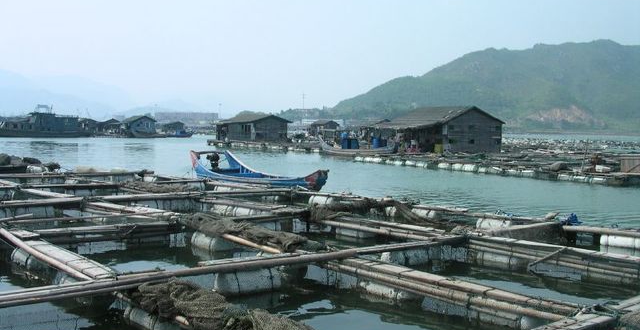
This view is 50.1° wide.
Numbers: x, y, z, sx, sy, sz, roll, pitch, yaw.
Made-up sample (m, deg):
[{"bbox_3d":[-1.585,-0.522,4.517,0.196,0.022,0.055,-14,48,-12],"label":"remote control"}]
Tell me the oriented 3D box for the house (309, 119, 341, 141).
[{"bbox_3d":[0.844,-5.417,105.630,3.700,3.300,4.200,-1,3,-33],"label":"house"}]

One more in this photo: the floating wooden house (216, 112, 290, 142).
[{"bbox_3d":[-8.340,-4.769,86.970,5.800,3.500,8.400,-2,4,-38],"label":"floating wooden house"}]

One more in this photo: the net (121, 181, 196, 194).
[{"bbox_3d":[-4.657,0.615,19.559,0.600,0.280,3.100,-2,4,-44],"label":"net"}]

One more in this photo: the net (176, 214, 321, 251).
[{"bbox_3d":[-1.211,1.010,11.367,0.600,0.300,3.500,-2,4,-44],"label":"net"}]

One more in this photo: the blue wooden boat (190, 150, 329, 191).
[{"bbox_3d":[-2.352,0.196,25.644,6.800,1.450,1.700,3,4,40],"label":"blue wooden boat"}]

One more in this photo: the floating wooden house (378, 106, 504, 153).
[{"bbox_3d":[9.164,-2.657,52.218,6.000,3.500,7.600,-1,3,-30],"label":"floating wooden house"}]

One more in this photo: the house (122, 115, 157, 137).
[{"bbox_3d":[-37.473,-8.072,143.608,5.500,3.900,6.000,-1,3,-22],"label":"house"}]

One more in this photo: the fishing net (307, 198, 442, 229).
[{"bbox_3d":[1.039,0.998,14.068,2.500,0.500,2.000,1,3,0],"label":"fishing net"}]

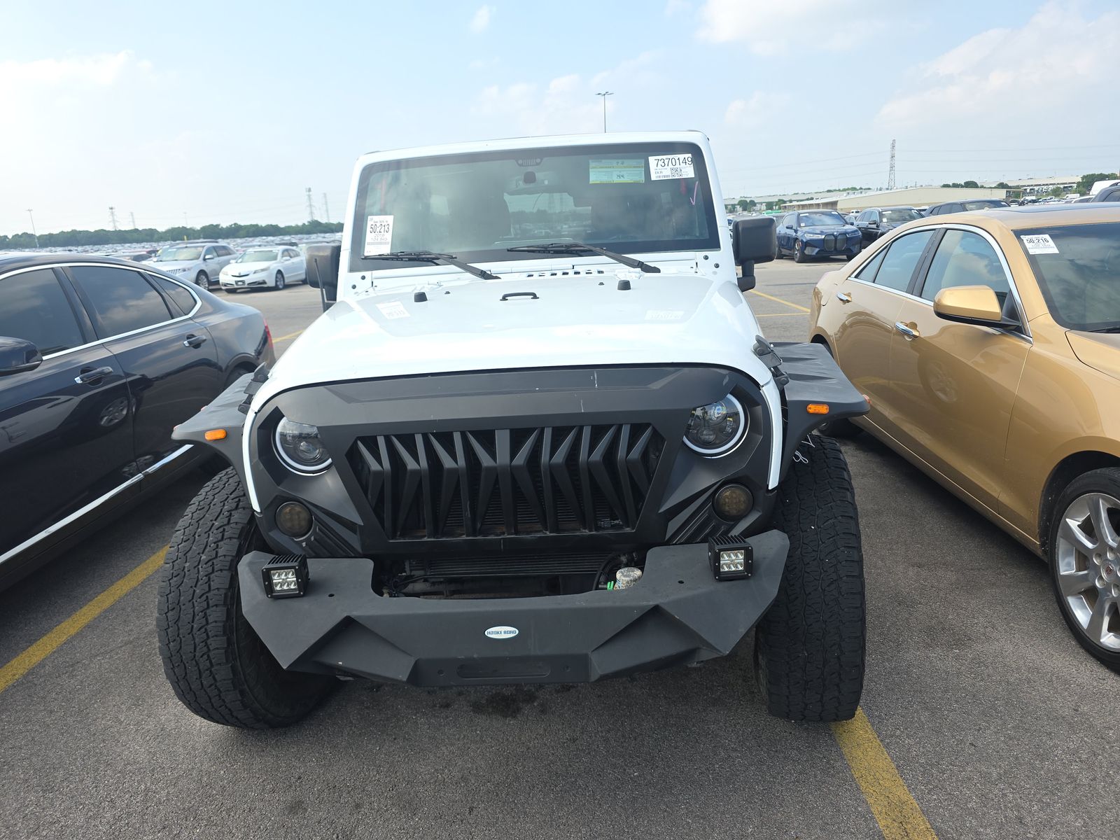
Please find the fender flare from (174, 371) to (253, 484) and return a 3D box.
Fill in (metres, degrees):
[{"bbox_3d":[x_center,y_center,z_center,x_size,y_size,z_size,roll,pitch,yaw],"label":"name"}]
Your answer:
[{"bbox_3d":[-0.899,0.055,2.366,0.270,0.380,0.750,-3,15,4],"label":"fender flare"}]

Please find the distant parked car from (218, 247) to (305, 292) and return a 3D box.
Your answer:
[{"bbox_3d":[-10.666,-5.603,27.307,1.880,1.450,4.930,-3,14,1],"label":"distant parked car"}]

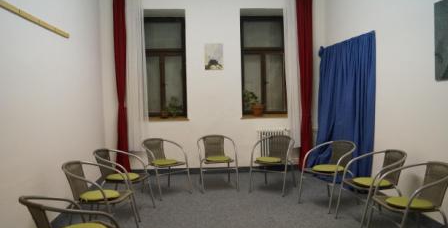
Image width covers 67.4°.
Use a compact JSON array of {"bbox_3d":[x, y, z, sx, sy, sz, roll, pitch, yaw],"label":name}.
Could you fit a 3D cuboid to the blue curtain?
[{"bbox_3d":[1.760,-0.054,5.088,0.197,2.108,1.542,-2,4,-10],"label":"blue curtain"}]

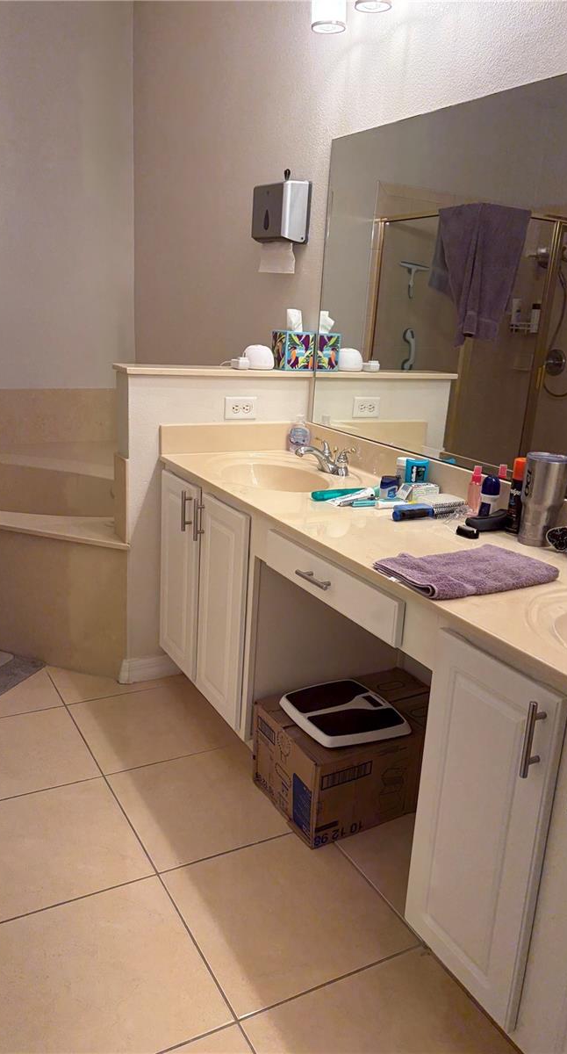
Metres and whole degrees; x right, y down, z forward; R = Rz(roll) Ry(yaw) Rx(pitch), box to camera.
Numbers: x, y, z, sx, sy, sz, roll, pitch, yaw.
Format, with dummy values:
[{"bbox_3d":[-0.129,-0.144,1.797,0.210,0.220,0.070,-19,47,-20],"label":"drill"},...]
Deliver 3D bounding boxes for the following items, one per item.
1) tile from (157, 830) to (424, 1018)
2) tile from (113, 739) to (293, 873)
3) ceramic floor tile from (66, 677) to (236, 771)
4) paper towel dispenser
[{"bbox_3d":[0.003,0.848,1.757,0.430,0.010,0.430,-5,18,-28],"label":"tile"},{"bbox_3d":[-0.205,0.735,2.121,0.430,0.010,0.430,-5,18,-28],"label":"tile"},{"bbox_3d":[-0.412,0.622,2.485,0.430,0.010,0.430,-5,18,-28],"label":"ceramic floor tile"},{"bbox_3d":[-0.009,-1.099,2.762,0.113,0.209,0.218,-5,18,-28],"label":"paper towel dispenser"}]

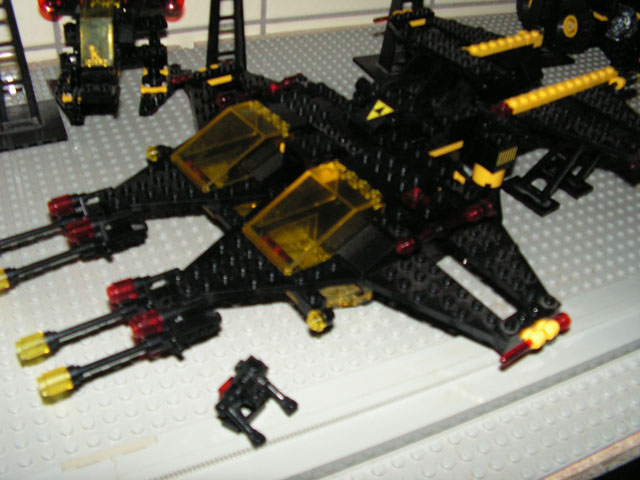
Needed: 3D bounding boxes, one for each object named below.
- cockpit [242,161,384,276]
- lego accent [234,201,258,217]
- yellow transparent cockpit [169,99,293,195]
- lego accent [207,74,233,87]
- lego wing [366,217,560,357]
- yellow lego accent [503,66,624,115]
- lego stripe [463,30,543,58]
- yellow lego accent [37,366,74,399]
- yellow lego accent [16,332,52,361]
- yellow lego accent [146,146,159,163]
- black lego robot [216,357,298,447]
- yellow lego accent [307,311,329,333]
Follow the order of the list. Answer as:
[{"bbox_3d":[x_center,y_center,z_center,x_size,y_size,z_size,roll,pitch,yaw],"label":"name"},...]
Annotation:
[{"bbox_3d":[-0.003,-0.010,0.275,0.048,0.021,0.032,-22,49,-31],"label":"cockpit"},{"bbox_3d":[-0.033,-0.013,0.296,0.010,0.004,0.007,-22,49,-31],"label":"lego accent"},{"bbox_3d":[-0.042,-0.045,0.312,0.047,0.021,0.032,-22,49,-31],"label":"yellow transparent cockpit"},{"bbox_3d":[-0.056,-0.087,0.370,0.015,0.004,0.007,-22,49,-31],"label":"lego accent"},{"bbox_3d":[0.066,0.017,0.273,0.077,0.007,0.061,-22,49,-31],"label":"lego wing"},{"bbox_3d":[0.137,-0.083,0.368,0.102,0.006,0.008,-22,49,-31],"label":"yellow lego accent"},{"bbox_3d":[0.109,-0.115,0.395,0.068,0.007,0.009,-22,49,-31],"label":"lego stripe"},{"bbox_3d":[-0.090,0.050,0.227,0.009,0.008,0.008,-22,49,-31],"label":"yellow lego accent"},{"bbox_3d":[-0.102,0.038,0.238,0.009,0.008,0.008,-22,49,-31],"label":"yellow lego accent"},{"bbox_3d":[-0.083,-0.043,0.331,0.005,0.008,0.008,-22,49,-31],"label":"yellow lego accent"},{"bbox_3d":[-0.024,0.056,0.242,0.025,0.029,0.025,30,46,26],"label":"black lego robot"},{"bbox_3d":[-0.001,0.032,0.258,0.005,0.008,0.008,-22,49,-31],"label":"yellow lego accent"}]

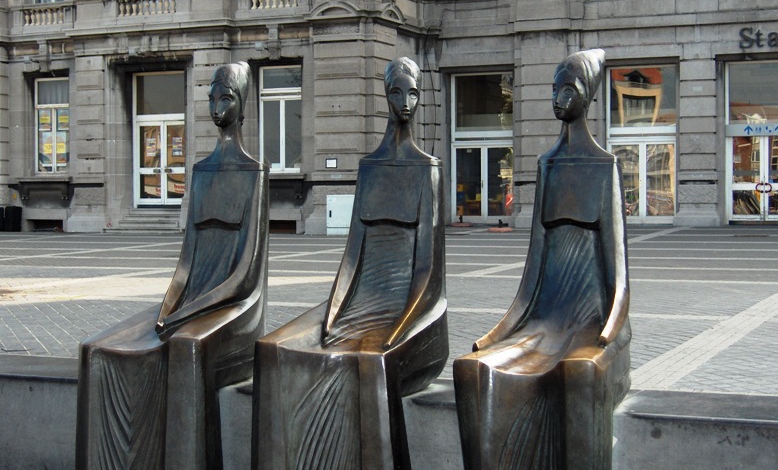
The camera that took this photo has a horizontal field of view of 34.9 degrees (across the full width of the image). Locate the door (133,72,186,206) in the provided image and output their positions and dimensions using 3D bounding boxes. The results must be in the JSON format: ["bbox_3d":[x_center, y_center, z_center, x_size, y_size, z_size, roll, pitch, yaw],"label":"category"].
[{"bbox_3d":[-5.809,-2.477,31.990,1.850,3.500,0.160,0,2,22],"label":"door"}]

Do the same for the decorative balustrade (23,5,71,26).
[{"bbox_3d":[-8.931,-5.771,32.676,1.600,0.530,0.260,0,2,22],"label":"decorative balustrade"}]

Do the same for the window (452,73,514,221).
[{"bbox_3d":[2.489,-2.271,32.282,1.820,3.900,0.160,0,2,22],"label":"window"}]

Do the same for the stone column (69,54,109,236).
[{"bbox_3d":[-7.689,-2.359,32.199,1.080,4.580,0.420,0,2,22],"label":"stone column"}]

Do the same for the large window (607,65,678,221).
[{"bbox_3d":[6.295,-2.261,30.728,1.820,3.940,0.160,0,2,22],"label":"large window"}]

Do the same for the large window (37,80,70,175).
[{"bbox_3d":[-8.900,-2.908,33.076,1.240,2.580,0.160,0,2,22],"label":"large window"}]

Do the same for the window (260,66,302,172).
[{"bbox_3d":[-2.600,-2.834,30.506,1.260,2.650,0.160,0,2,22],"label":"window"}]

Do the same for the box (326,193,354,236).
[{"bbox_3d":[-1.020,-0.473,29.124,0.800,0.950,0.360,0,2,22],"label":"box"}]

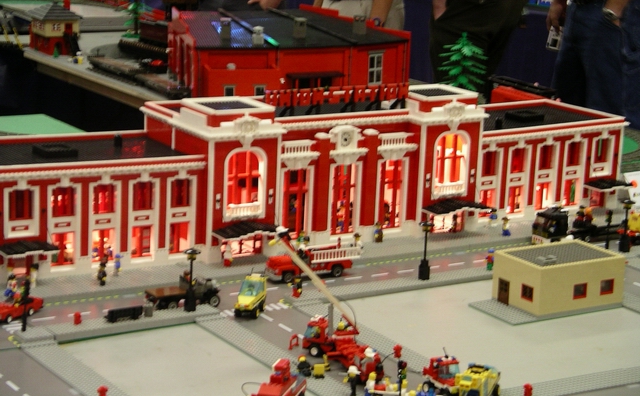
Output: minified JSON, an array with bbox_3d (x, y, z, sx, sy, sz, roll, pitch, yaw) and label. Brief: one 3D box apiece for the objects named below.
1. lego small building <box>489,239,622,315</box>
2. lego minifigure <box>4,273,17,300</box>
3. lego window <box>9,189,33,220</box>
[{"bbox_3d":[0.434,0.145,2.820,0.198,0.088,0.130,-6,15,-32],"label":"lego small building"},{"bbox_3d":[-0.541,0.154,2.728,0.023,0.042,0.016,-7,16,-37],"label":"lego minifigure"},{"bbox_3d":[-0.537,0.013,2.794,0.045,0.056,0.012,-5,15,-32],"label":"lego window"}]

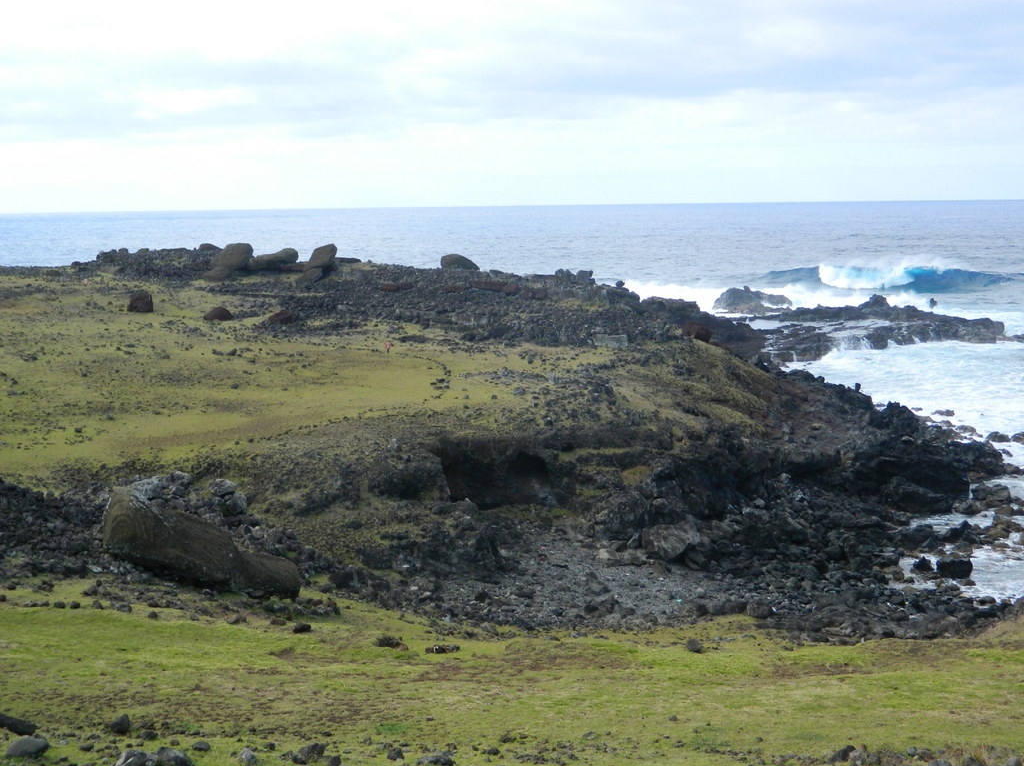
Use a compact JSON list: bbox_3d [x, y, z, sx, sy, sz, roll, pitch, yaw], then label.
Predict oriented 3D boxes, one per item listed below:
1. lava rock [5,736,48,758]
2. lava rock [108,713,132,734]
[{"bbox_3d":[-6.496,4.875,22.584,0.603,0.271,0.452,-3,6,-17],"label":"lava rock"},{"bbox_3d":[-5.561,4.831,23.890,0.340,0.268,0.272,-2,6,-14],"label":"lava rock"}]

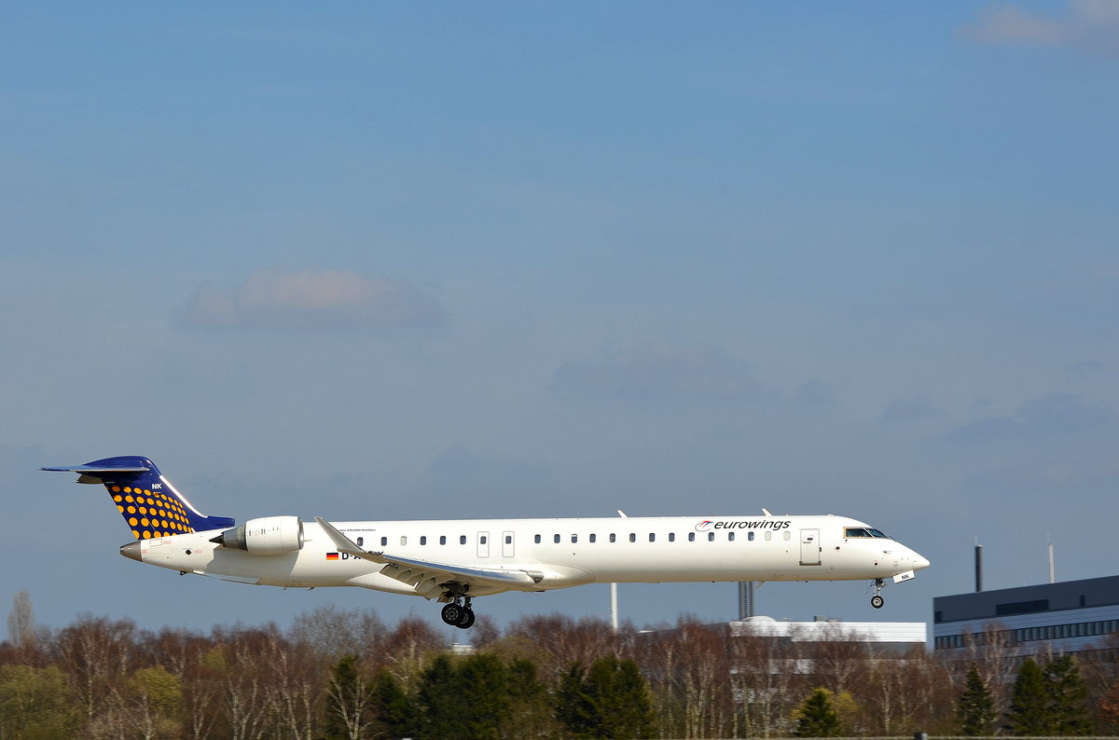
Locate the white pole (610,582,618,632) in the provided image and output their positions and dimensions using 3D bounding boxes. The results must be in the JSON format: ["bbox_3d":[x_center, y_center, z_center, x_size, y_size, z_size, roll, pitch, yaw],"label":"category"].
[{"bbox_3d":[6.624,36.543,560.000,0.700,27.500,0.700,-1,-5,0],"label":"white pole"}]

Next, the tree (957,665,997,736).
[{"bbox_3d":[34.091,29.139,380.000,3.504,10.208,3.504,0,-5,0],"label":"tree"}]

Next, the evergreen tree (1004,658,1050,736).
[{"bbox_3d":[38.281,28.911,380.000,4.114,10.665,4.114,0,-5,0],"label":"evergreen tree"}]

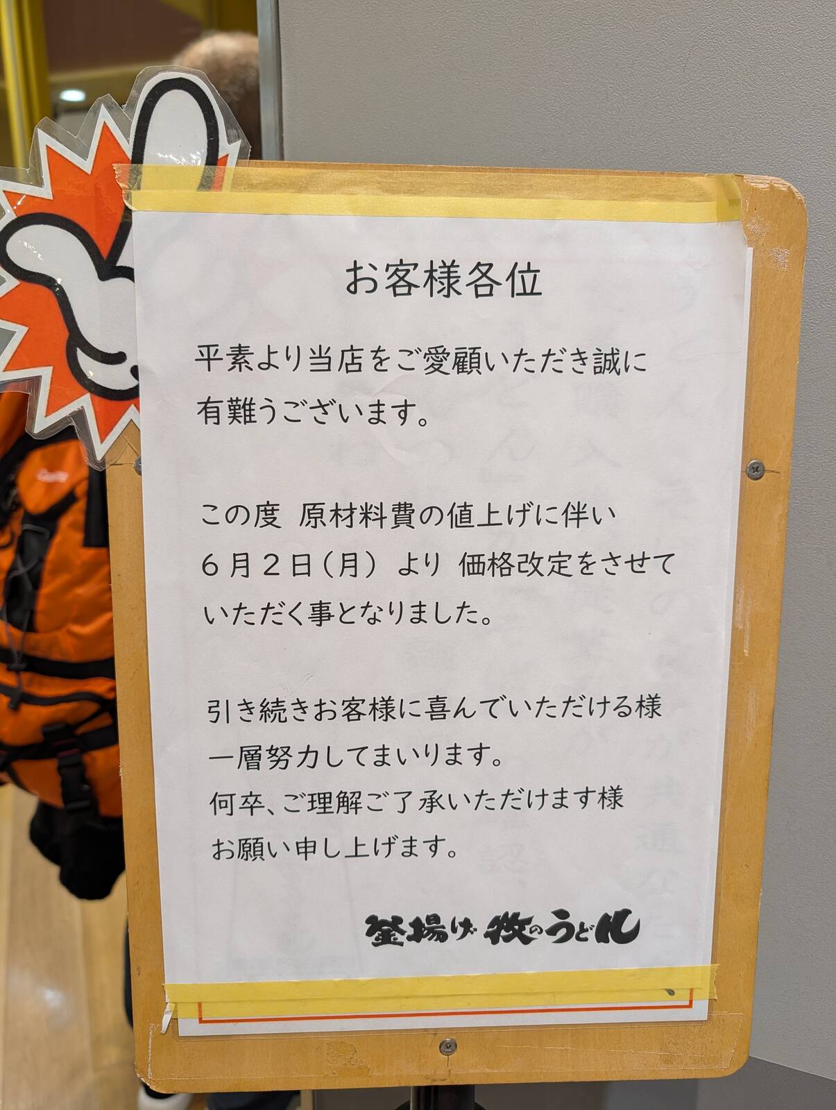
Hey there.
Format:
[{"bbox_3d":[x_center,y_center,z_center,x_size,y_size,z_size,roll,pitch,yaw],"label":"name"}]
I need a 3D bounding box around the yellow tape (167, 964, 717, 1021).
[{"bbox_3d":[0.016,0.240,0.423,0.303,0.021,0.003,-1,8,-2],"label":"yellow tape"}]

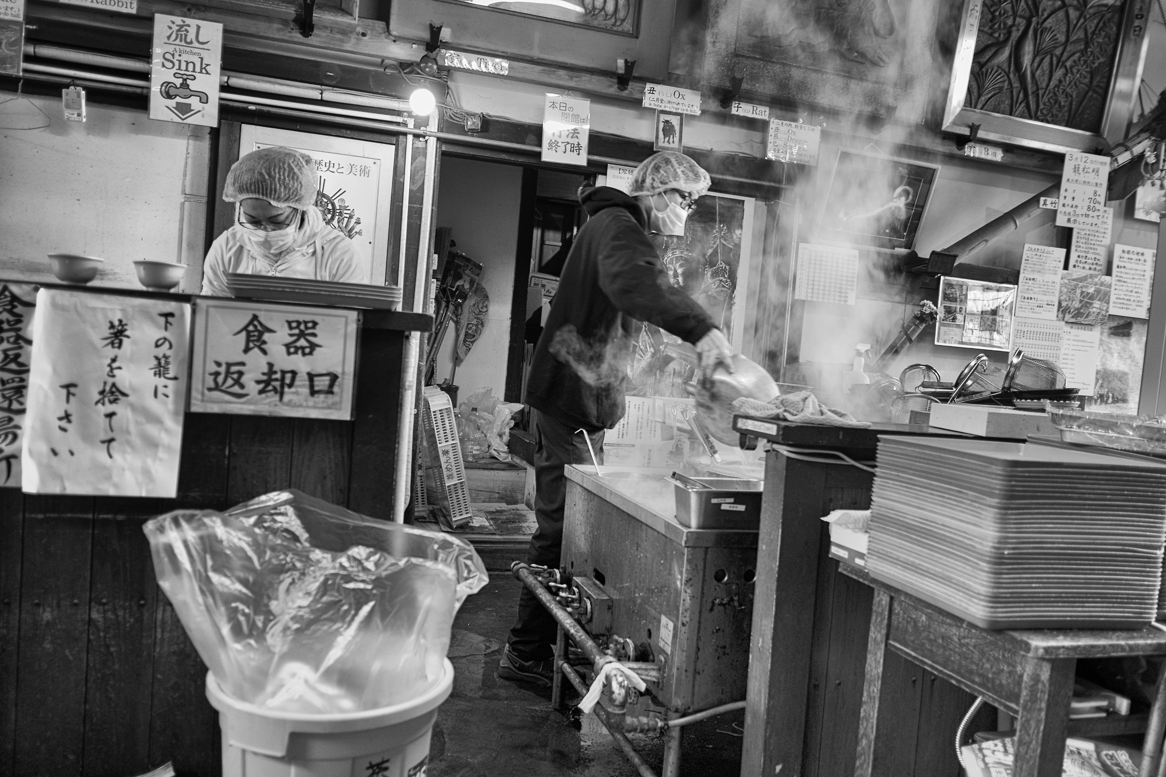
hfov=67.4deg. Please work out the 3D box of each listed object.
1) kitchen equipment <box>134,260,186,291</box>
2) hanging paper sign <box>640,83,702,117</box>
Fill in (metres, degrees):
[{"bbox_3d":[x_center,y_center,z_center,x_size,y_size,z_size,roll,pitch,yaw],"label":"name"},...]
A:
[{"bbox_3d":[-0.853,-0.226,1.760,0.097,0.056,0.097,4,3,-17],"label":"kitchen equipment"},{"bbox_3d":[0.442,-1.422,4.302,0.296,0.117,0.010,4,3,-17],"label":"hanging paper sign"}]

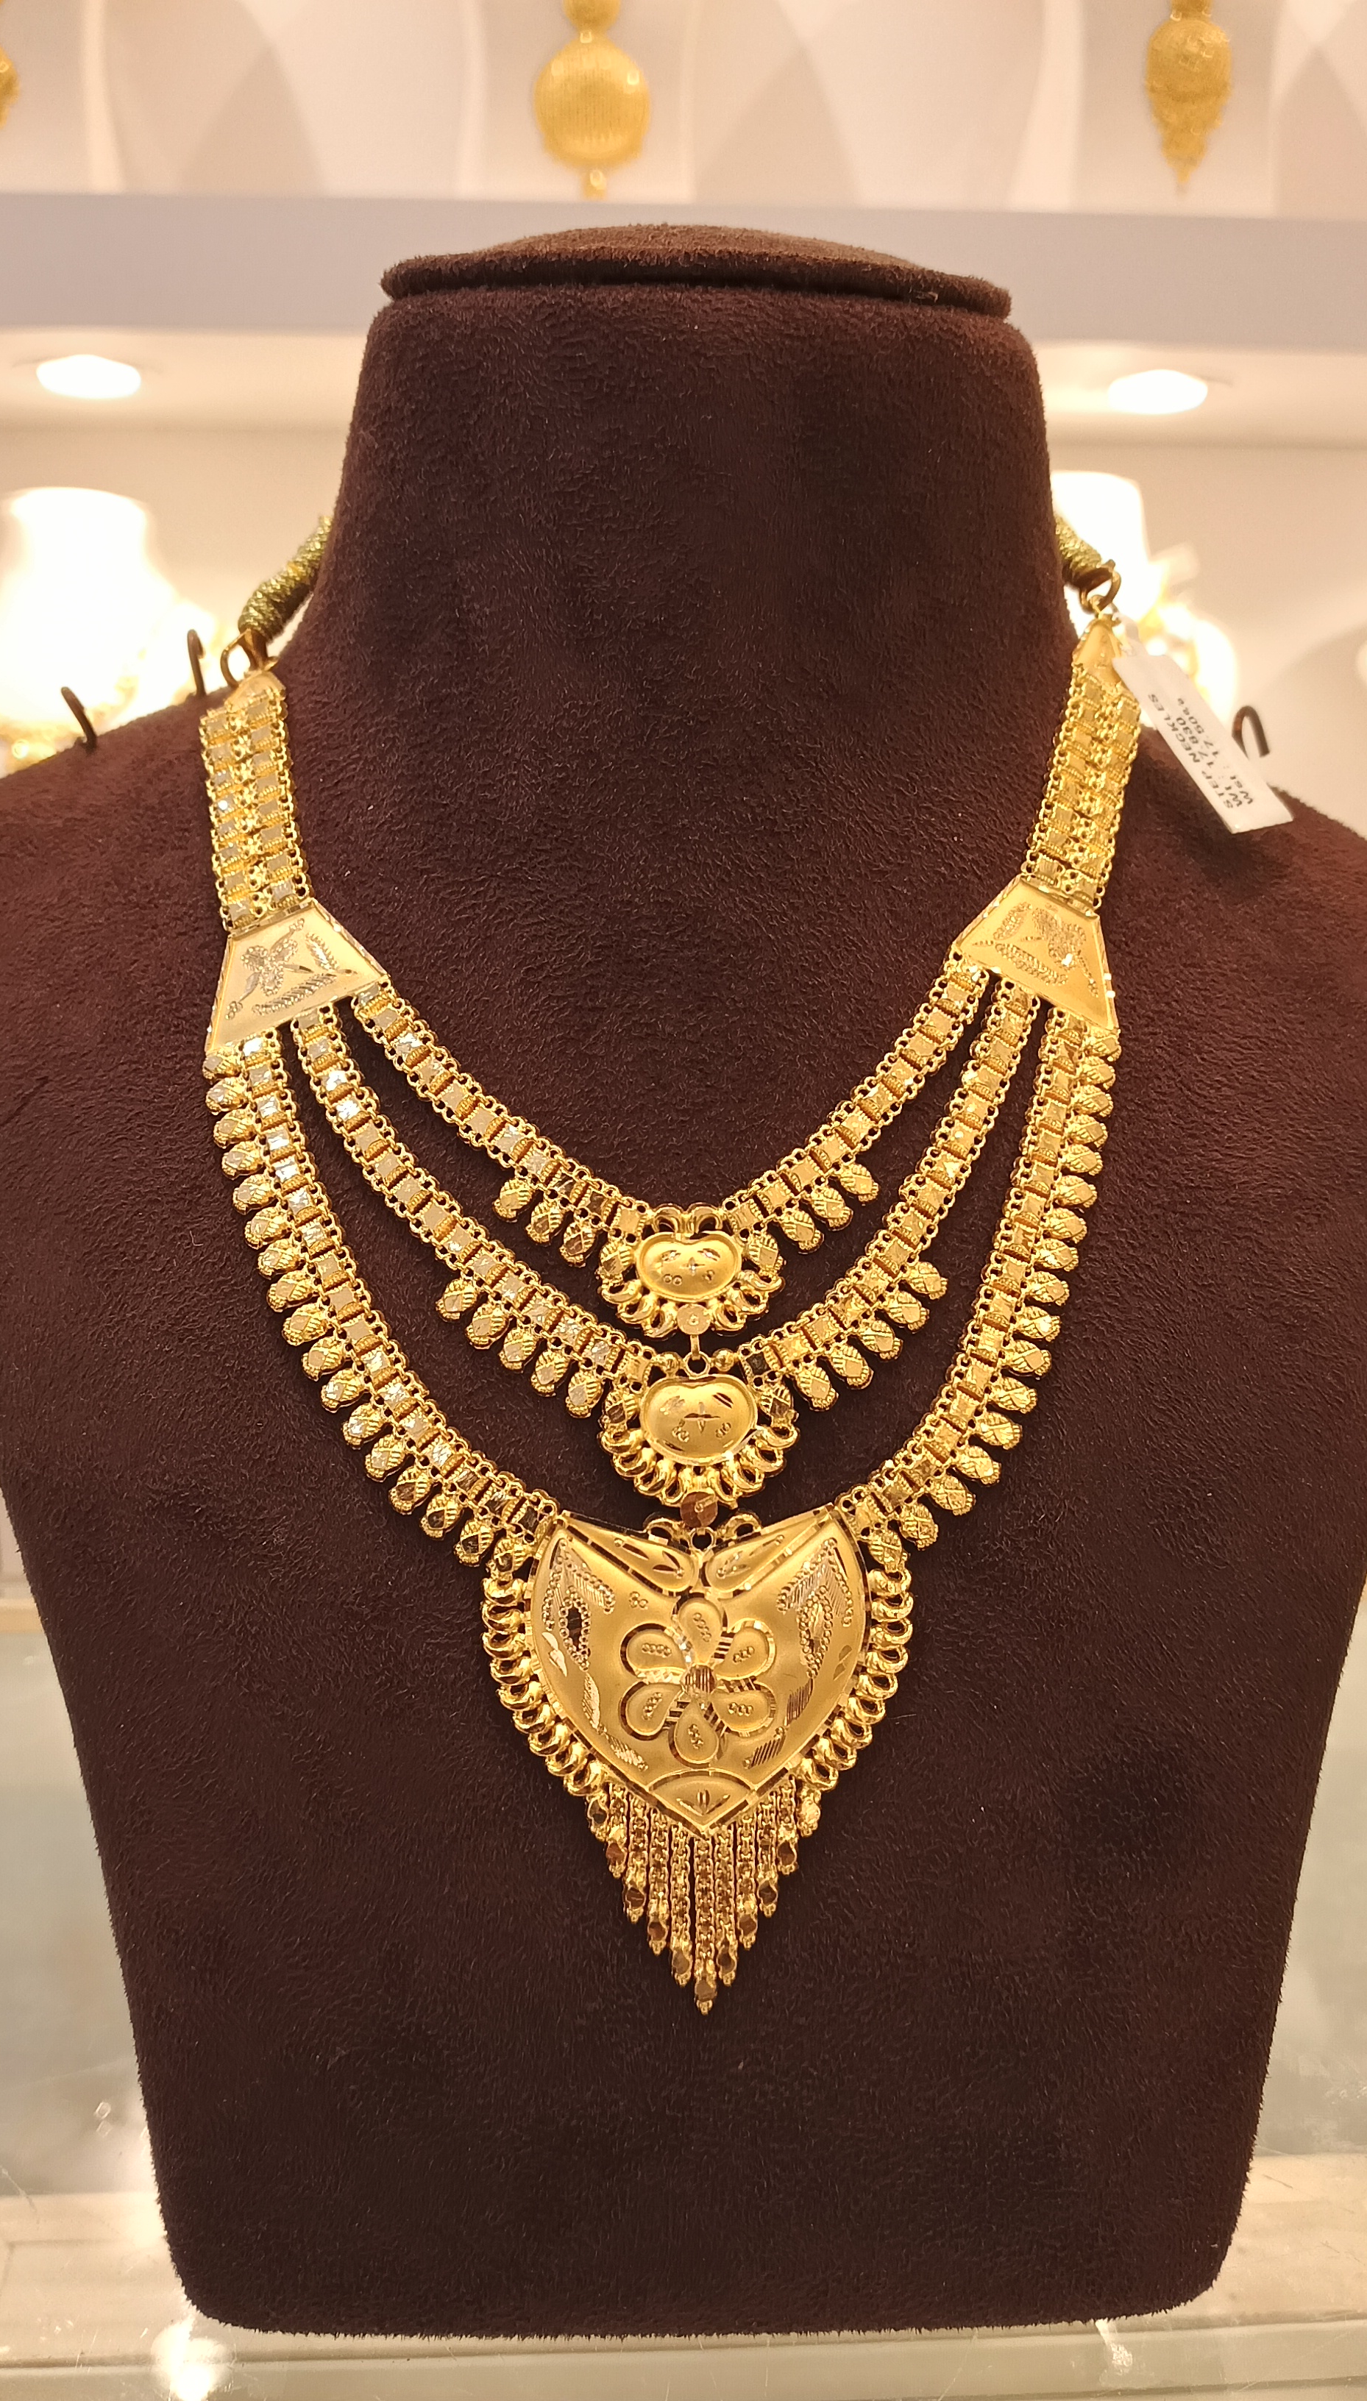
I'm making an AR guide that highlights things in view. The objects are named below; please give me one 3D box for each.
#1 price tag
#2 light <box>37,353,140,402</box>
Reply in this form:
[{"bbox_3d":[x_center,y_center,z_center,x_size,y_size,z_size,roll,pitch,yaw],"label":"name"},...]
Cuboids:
[{"bbox_3d":[0.096,-0.085,0.347,0.013,0.002,0.046,-13,58,-18],"label":"price tag"},{"bbox_3d":[-0.406,-0.563,1.280,0.078,0.025,0.078,-1,10,-3],"label":"light"}]

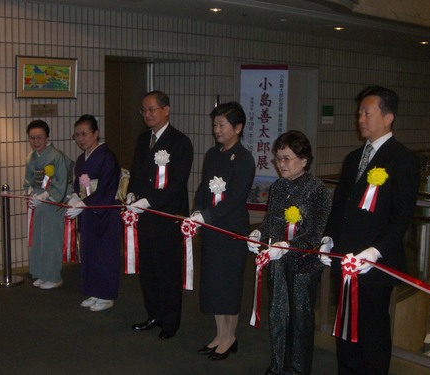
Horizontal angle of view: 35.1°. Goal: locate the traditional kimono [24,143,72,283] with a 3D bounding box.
[{"bbox_3d":[-1.480,0.220,5.970,0.460,1.240,0.420,7,9,42],"label":"traditional kimono"}]

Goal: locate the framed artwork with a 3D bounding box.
[{"bbox_3d":[-1.610,-1.055,6.480,0.670,0.400,0.030,-6,9,-44],"label":"framed artwork"}]

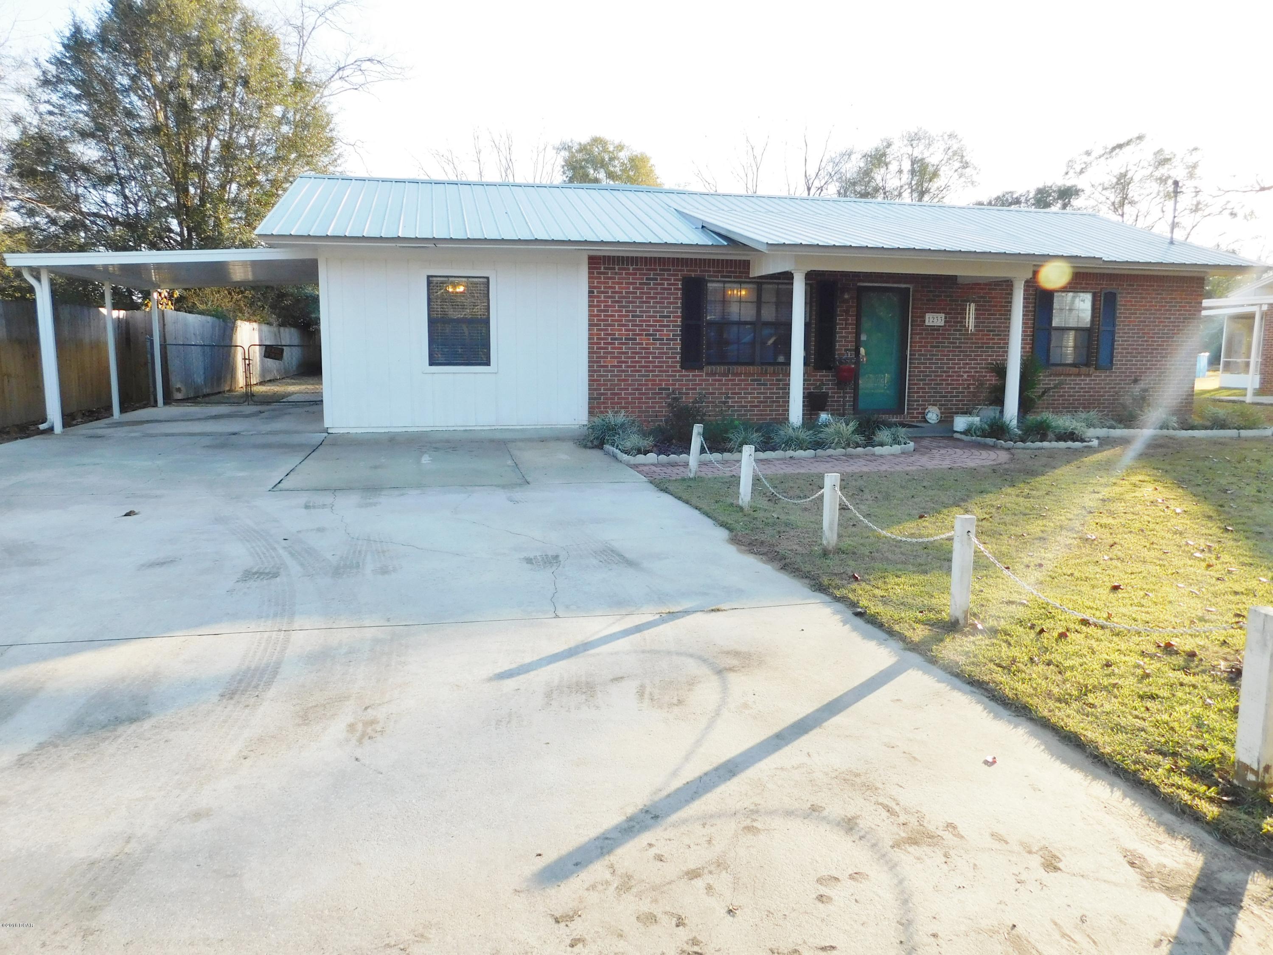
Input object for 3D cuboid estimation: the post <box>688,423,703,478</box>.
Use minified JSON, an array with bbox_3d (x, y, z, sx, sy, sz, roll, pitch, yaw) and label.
[{"bbox_3d":[0.629,-0.276,9.274,0.078,0.558,0.078,4,6,-15],"label":"post"}]

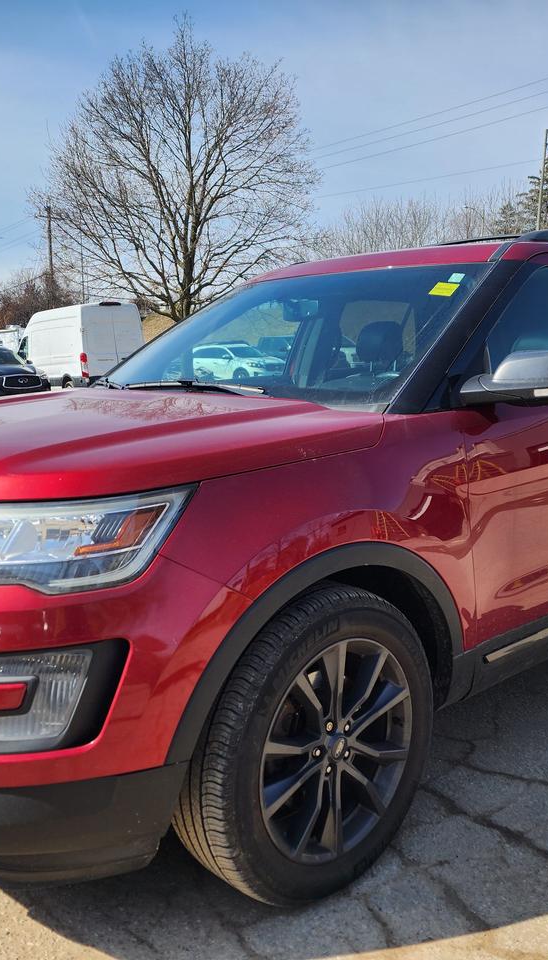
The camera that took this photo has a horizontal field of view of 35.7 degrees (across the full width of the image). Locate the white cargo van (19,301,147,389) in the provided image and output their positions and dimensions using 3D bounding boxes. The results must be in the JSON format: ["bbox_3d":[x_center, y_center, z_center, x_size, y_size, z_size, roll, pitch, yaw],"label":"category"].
[{"bbox_3d":[-6.254,-3.820,26.256,2.060,2.680,5.980,-7,10,-37],"label":"white cargo van"}]

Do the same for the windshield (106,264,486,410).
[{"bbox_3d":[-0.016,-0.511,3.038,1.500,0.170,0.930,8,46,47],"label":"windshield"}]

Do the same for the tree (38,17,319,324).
[{"bbox_3d":[-4.068,-12.942,37.000,12.200,14.300,12.000,-2,8,-6],"label":"tree"}]

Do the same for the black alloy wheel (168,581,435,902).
[{"bbox_3d":[0.088,0.633,2.127,0.755,0.760,0.265,-8,11,-43],"label":"black alloy wheel"}]

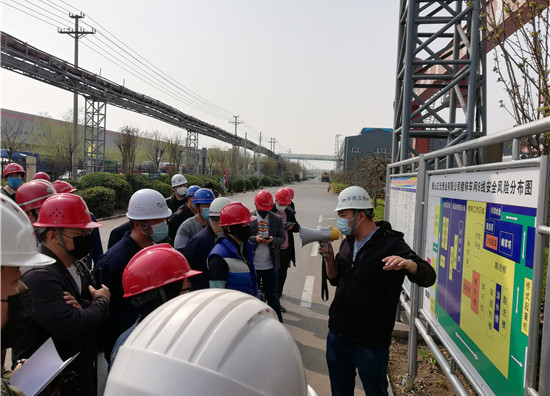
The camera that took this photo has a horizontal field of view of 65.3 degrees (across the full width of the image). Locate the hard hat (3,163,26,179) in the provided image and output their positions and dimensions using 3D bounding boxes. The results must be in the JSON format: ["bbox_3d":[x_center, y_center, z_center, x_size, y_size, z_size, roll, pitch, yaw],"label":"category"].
[{"bbox_3d":[-2.971,-0.308,4.900,0.220,0.155,0.275,0,4,-27],"label":"hard hat"}]

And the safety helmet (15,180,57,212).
[{"bbox_3d":[-1.468,-0.003,2.650,0.280,0.160,0.220,-8,2,6],"label":"safety helmet"}]

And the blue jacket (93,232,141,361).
[{"bbox_3d":[-0.844,0.574,2.550,0.330,0.720,0.500,3,3,17],"label":"blue jacket"}]

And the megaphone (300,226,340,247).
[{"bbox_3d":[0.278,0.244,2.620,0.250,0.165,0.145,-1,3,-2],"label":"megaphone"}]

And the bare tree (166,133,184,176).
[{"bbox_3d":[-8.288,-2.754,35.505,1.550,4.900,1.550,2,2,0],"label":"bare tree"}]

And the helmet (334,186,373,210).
[{"bbox_3d":[0.497,0.005,2.700,0.275,0.157,0.220,1,4,-22],"label":"helmet"}]

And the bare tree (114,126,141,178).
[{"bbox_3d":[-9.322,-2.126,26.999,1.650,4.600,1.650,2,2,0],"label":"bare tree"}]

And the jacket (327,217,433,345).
[{"bbox_3d":[0.646,0.510,2.650,0.450,0.750,0.630,0,4,-34],"label":"jacket"}]

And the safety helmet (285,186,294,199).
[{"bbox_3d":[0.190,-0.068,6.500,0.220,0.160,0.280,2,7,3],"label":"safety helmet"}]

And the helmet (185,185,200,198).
[{"bbox_3d":[-1.094,-0.089,5.900,0.280,0.160,0.220,-6,3,-4],"label":"helmet"}]

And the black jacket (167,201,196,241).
[{"bbox_3d":[-1.248,0.416,5.850,0.340,0.700,0.500,3,3,28],"label":"black jacket"}]

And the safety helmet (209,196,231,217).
[{"bbox_3d":[-0.501,0.085,4.050,0.270,0.160,0.220,6,1,-20],"label":"safety helmet"}]

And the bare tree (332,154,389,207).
[{"bbox_3d":[5.525,-0.972,26.508,3.400,3.430,3.200,2,3,6],"label":"bare tree"}]

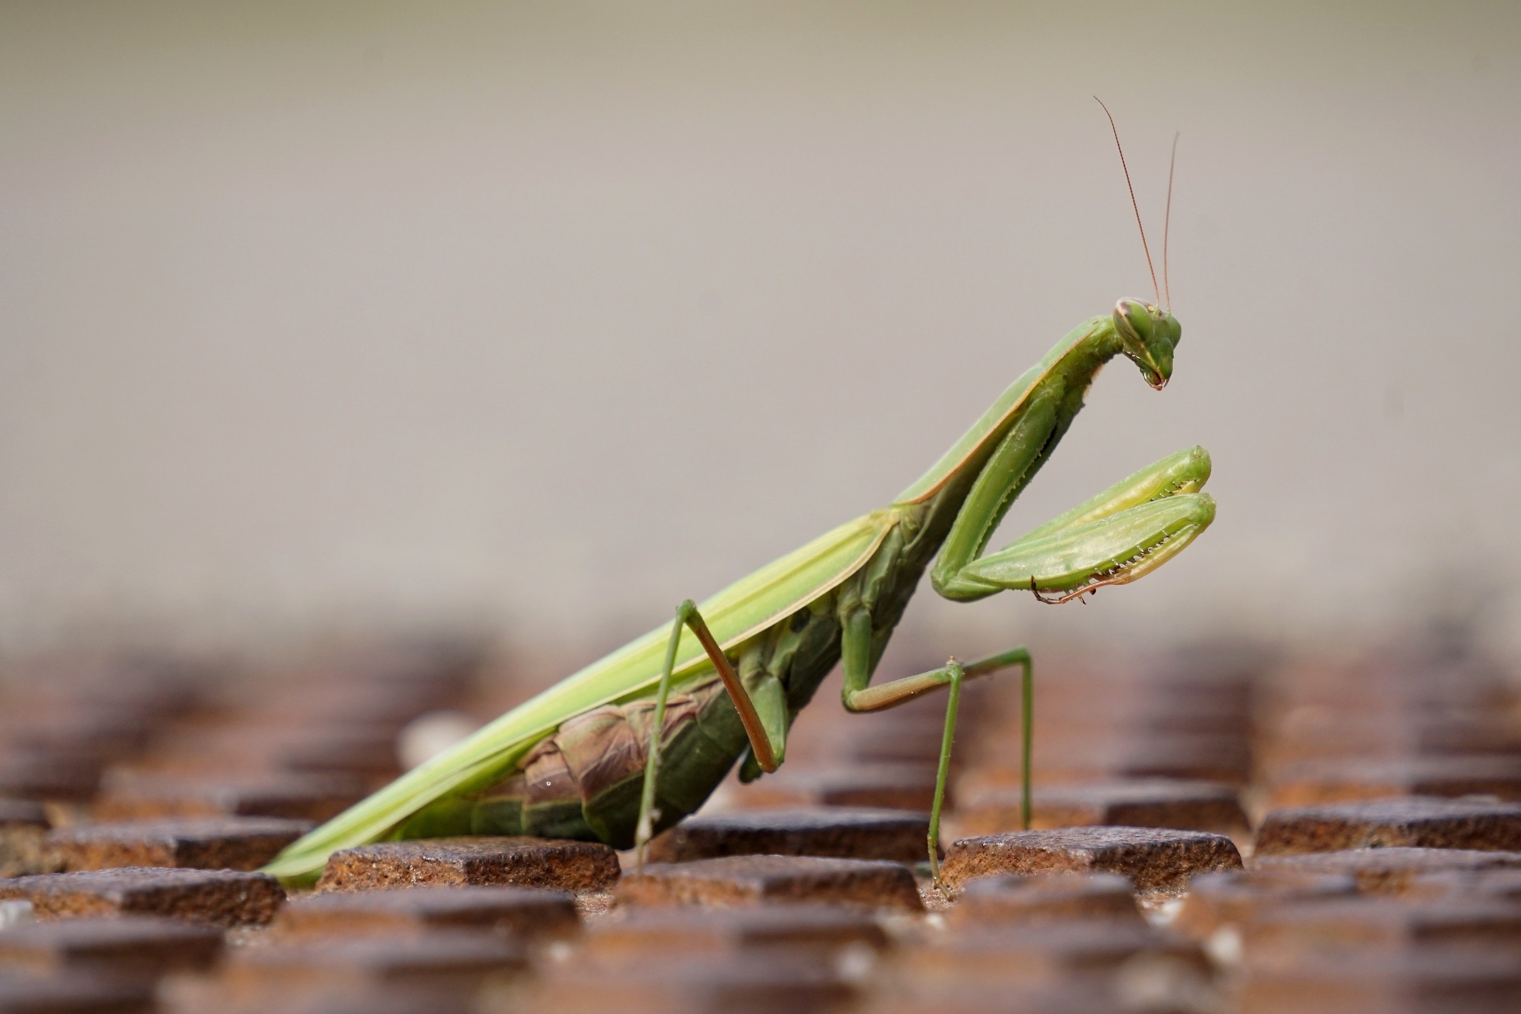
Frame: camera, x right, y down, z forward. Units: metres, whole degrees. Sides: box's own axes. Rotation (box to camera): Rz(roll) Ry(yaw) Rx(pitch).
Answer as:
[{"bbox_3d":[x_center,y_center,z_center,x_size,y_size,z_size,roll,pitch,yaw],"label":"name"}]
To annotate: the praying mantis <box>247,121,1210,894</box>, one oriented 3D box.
[{"bbox_3d":[-0.001,-0.001,0.920,0.067,0.053,0.029,1,6,11],"label":"praying mantis"}]

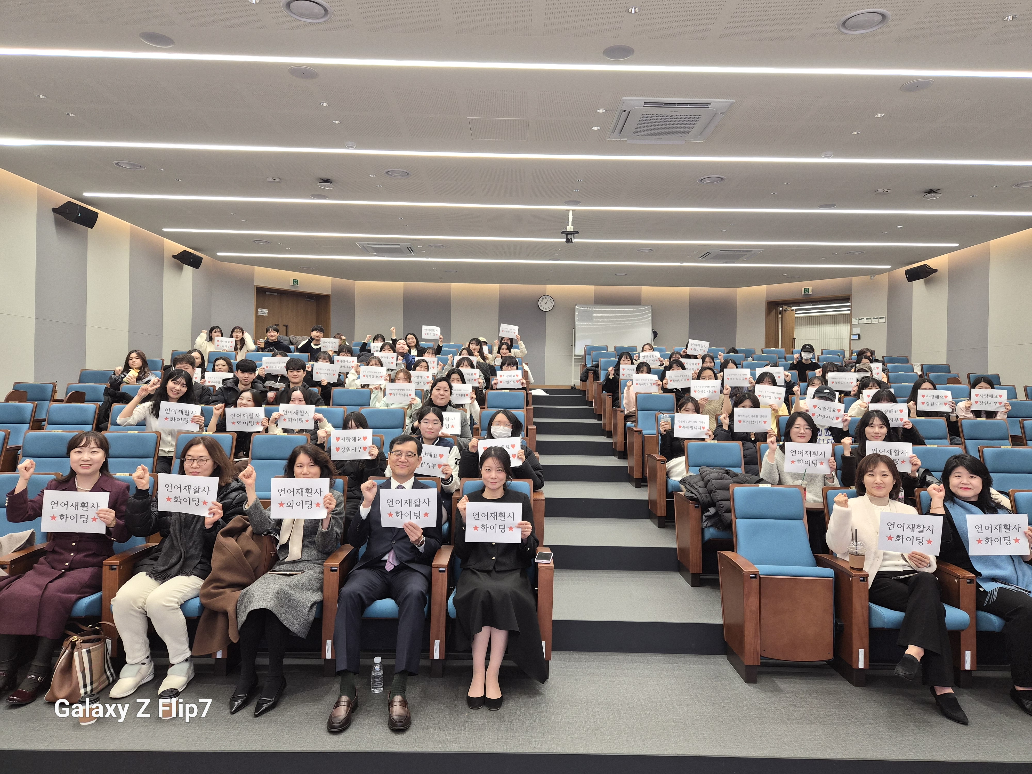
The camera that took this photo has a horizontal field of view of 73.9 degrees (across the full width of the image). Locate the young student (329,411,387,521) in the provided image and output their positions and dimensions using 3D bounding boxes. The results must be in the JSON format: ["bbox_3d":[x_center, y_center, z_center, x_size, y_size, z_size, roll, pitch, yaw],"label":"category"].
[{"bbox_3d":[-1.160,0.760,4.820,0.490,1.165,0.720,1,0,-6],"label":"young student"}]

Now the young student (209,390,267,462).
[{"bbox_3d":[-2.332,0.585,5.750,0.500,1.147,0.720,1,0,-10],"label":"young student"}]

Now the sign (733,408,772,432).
[{"bbox_3d":[2.002,0.282,5.800,0.297,0.210,0.012,1,-5,16],"label":"sign"}]

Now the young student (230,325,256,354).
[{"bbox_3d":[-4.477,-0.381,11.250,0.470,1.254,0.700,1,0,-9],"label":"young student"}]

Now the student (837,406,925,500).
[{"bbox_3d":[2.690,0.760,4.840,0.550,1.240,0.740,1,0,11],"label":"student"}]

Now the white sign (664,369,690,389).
[{"bbox_3d":[1.919,-0.092,8.100,0.297,0.210,0.020,-4,0,12],"label":"white sign"}]

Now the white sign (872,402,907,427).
[{"bbox_3d":[3.180,0.242,5.850,0.297,0.210,0.012,1,-5,25],"label":"white sign"}]

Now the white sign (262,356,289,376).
[{"bbox_3d":[-2.776,-0.245,7.950,0.297,0.210,0.020,-2,0,-16],"label":"white sign"}]

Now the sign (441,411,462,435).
[{"bbox_3d":[-0.644,0.329,6.150,0.297,0.210,0.020,1,0,-5],"label":"sign"}]

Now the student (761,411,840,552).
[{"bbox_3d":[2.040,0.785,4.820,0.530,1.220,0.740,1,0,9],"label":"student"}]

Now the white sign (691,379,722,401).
[{"bbox_3d":[1.968,0.032,7.100,0.297,0.210,0.012,1,-8,13],"label":"white sign"}]

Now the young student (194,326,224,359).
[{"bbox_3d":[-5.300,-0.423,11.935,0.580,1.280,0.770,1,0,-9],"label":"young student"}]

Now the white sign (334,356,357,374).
[{"bbox_3d":[-2.272,-0.296,9.150,0.297,0.210,0.020,2,0,-9],"label":"white sign"}]

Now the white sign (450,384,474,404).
[{"bbox_3d":[-0.605,0.074,7.200,0.297,0.210,0.020,2,0,-3],"label":"white sign"}]

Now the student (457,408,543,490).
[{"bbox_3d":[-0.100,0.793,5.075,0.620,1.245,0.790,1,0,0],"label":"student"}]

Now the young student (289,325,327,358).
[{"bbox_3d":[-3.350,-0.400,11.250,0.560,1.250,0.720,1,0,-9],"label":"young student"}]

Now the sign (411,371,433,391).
[{"bbox_3d":[-1.149,-0.077,8.250,0.297,0.210,0.020,1,0,-5],"label":"sign"}]

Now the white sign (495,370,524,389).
[{"bbox_3d":[-0.078,-0.087,8.350,0.297,0.210,0.020,-1,0,0],"label":"white sign"}]

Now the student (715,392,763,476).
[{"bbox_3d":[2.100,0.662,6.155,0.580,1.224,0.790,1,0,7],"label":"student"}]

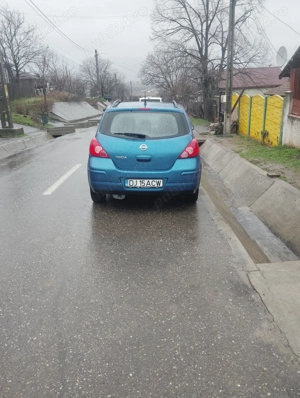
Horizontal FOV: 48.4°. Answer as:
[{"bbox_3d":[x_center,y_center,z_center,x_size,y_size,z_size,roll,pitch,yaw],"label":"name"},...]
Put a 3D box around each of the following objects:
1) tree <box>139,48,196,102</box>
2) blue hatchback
[{"bbox_3d":[2.136,-14.095,39.612,7.300,7.000,6.800,0,17,0],"label":"tree"},{"bbox_3d":[-0.046,-1.105,6.463,1.710,1.540,4.280,0,17,1],"label":"blue hatchback"}]

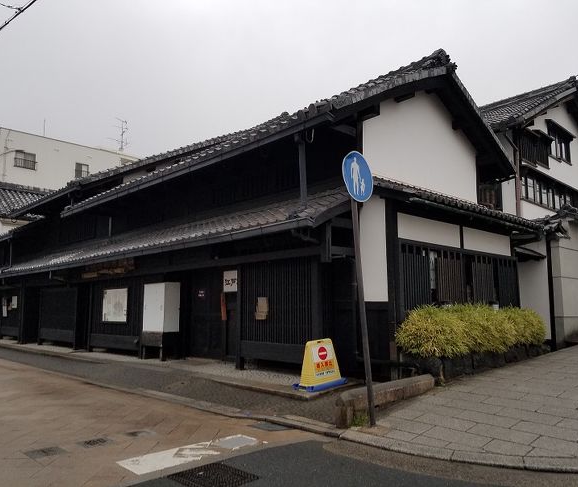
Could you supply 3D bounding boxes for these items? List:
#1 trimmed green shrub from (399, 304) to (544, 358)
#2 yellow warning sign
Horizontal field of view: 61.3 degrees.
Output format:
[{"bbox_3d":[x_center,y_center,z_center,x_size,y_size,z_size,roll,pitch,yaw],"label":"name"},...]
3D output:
[{"bbox_3d":[3.495,1.494,8.776,4.700,0.800,0.900,7,-10,-42],"label":"trimmed green shrub"},{"bbox_3d":[0.463,1.739,7.100,0.730,0.660,0.390,2,-7,-43],"label":"yellow warning sign"}]

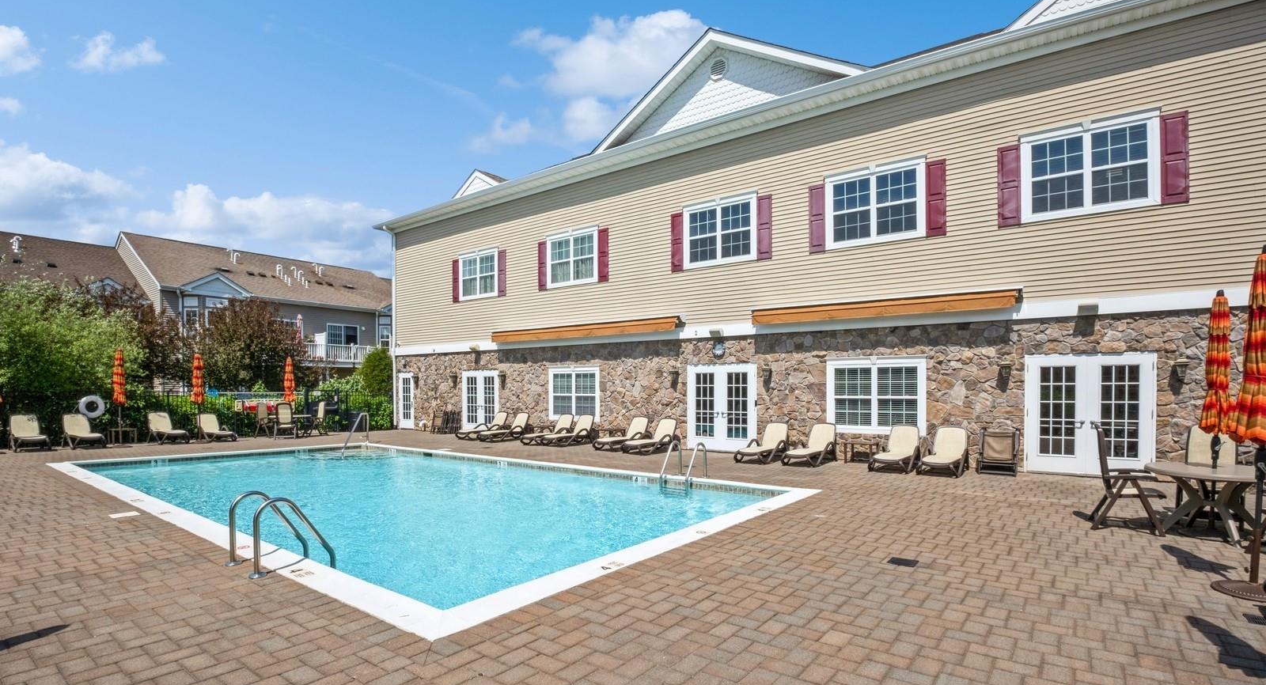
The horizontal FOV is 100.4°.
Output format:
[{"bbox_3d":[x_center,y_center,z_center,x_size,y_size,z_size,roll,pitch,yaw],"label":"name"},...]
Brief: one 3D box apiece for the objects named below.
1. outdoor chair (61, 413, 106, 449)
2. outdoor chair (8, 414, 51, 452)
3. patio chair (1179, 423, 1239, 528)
[{"bbox_3d":[-14.737,2.348,14.151,1.680,0.840,0.710,-3,-6,33],"label":"outdoor chair"},{"bbox_3d":[-15.502,2.284,13.545,1.680,0.840,0.710,-3,-6,34],"label":"outdoor chair"},{"bbox_3d":[6.780,1.535,6.200,0.610,1.100,0.660,-4,-6,44],"label":"patio chair"}]

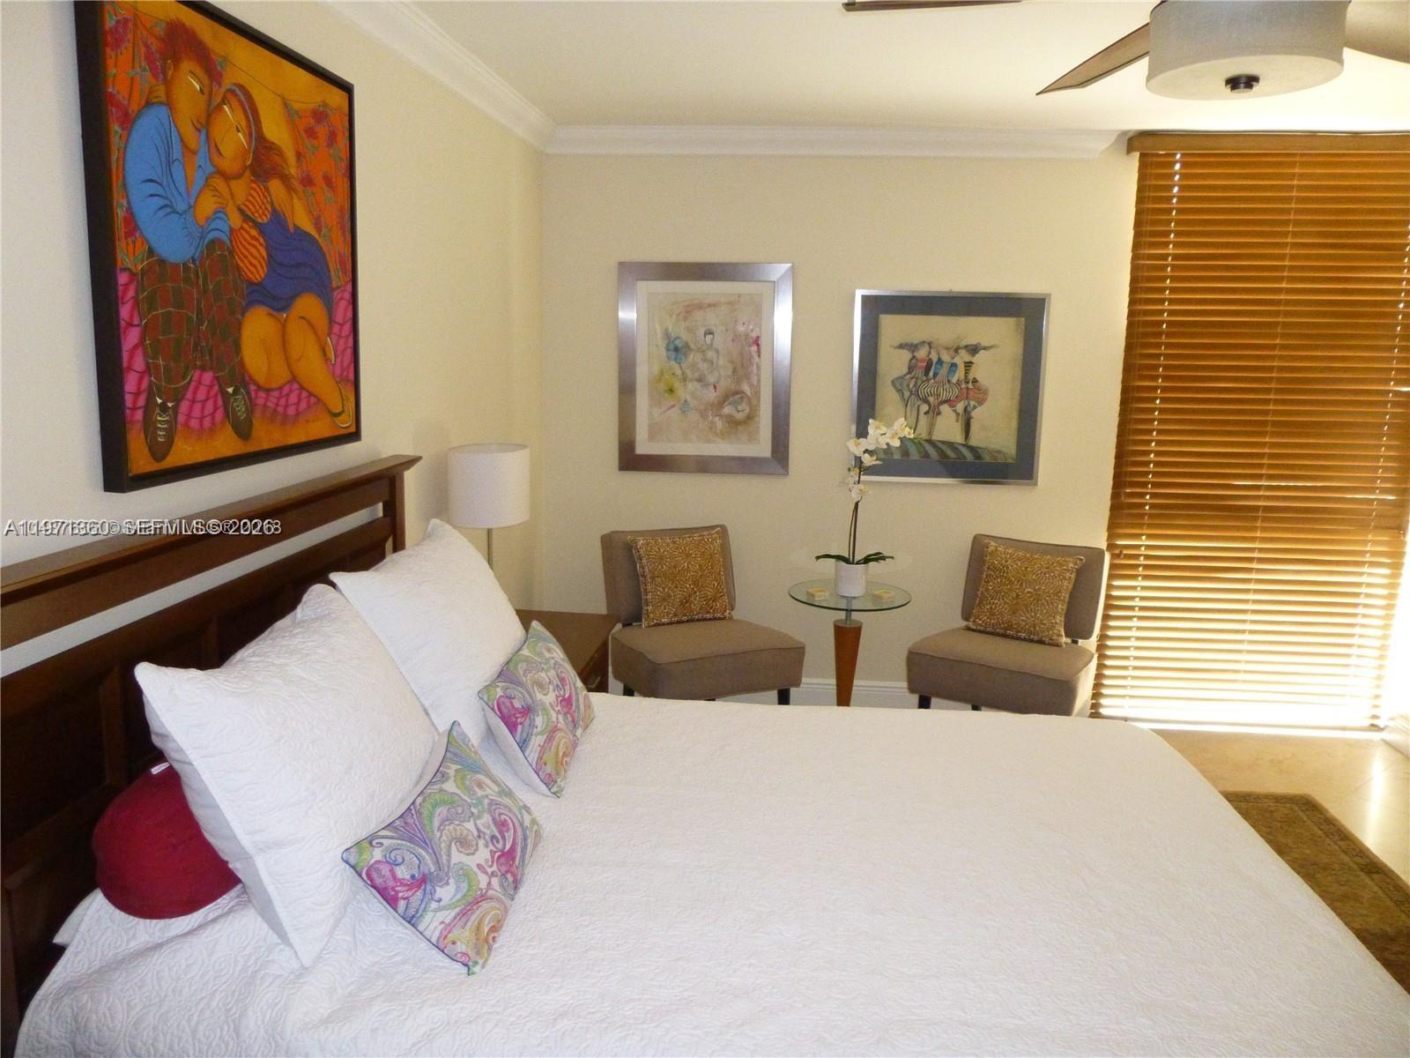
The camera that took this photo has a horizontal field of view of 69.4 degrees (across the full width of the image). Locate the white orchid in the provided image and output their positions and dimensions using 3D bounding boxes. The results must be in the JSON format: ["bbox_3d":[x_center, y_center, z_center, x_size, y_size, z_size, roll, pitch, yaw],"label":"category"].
[{"bbox_3d":[0.603,-0.129,3.878,0.353,0.557,0.220,2,10,5],"label":"white orchid"}]

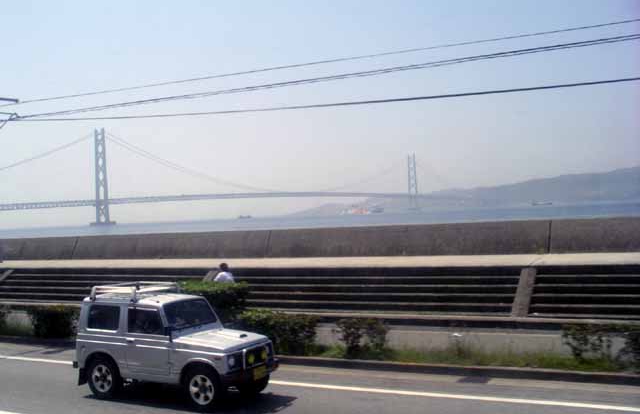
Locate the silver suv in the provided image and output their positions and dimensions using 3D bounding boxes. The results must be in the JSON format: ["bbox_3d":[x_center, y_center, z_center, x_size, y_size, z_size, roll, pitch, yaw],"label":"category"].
[{"bbox_3d":[-2.360,2.194,11.225,3.260,1.790,1.420,-3,-1,29],"label":"silver suv"}]

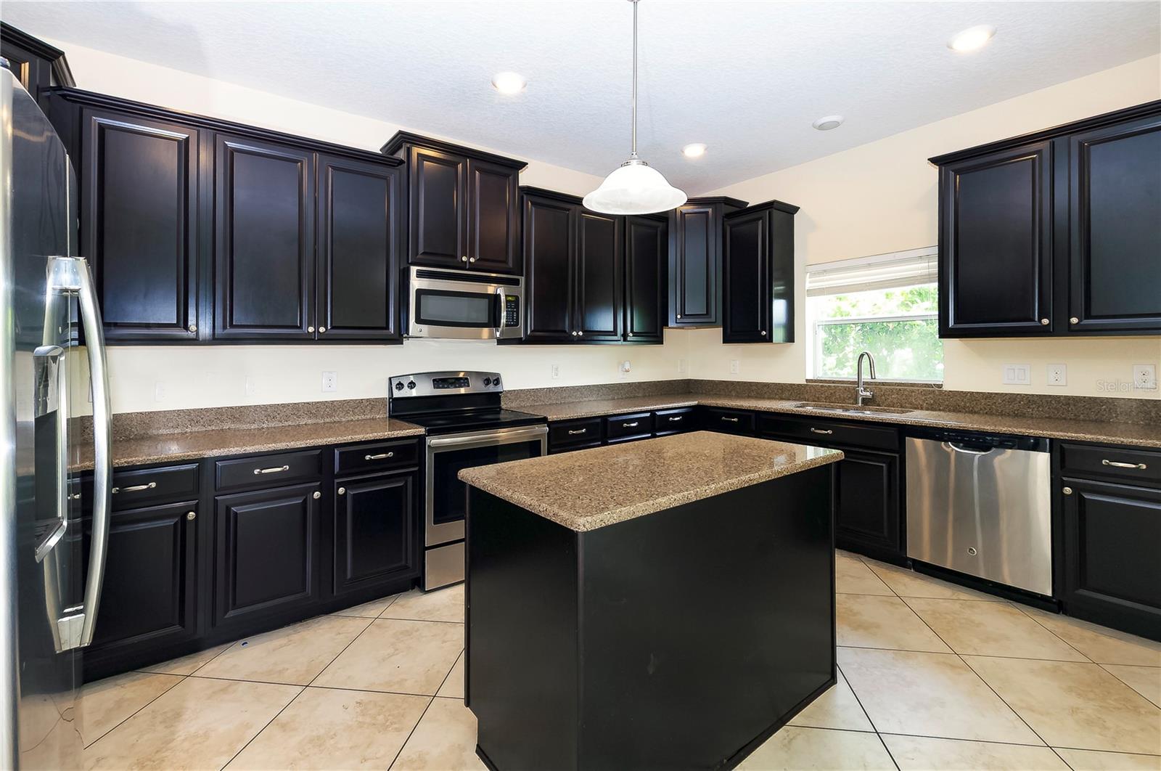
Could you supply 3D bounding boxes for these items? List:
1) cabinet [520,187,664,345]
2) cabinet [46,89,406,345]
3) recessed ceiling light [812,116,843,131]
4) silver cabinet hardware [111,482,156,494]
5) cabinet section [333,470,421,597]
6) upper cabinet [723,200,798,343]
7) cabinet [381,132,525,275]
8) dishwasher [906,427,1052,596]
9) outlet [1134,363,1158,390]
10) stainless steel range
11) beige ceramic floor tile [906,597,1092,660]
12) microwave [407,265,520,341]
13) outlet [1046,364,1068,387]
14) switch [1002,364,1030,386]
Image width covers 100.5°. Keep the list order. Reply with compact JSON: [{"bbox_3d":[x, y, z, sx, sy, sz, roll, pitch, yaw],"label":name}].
[{"bbox_3d":[0.063,-0.830,3.755,1.366,1.029,0.385,-3,5,-36],"label":"cabinet"},{"bbox_3d":[-1.665,-0.721,2.510,1.400,1.019,0.385,-3,5,-36],"label":"cabinet"},{"bbox_3d":[1.583,-1.675,3.089,0.190,0.025,0.190,-1,4,0],"label":"recessed ceiling light"},{"bbox_3d":[-1.790,0.411,1.936,0.130,0.020,0.029,-3,5,-36],"label":"silver cabinet hardware"},{"bbox_3d":[-1.213,0.740,2.729,0.441,0.582,0.564,-3,5,-37],"label":"cabinet section"},{"bbox_3d":[1.442,-0.856,3.888,0.385,1.036,0.489,-3,5,-36],"label":"upper cabinet"},{"bbox_3d":[-0.793,-1.082,3.113,0.830,0.717,0.430,-2,3,-35],"label":"cabinet"},{"bbox_3d":[2.244,0.623,2.649,0.610,0.800,0.600,-2,3,-35],"label":"dishwasher"},{"bbox_3d":[2.798,-0.043,2.395,0.008,0.120,0.076,-3,5,-36],"label":"outlet"},{"bbox_3d":[-0.714,0.529,3.110,0.765,1.173,0.710,-2,3,-35],"label":"stainless steel range"},{"bbox_3d":[1.880,1.121,2.249,0.510,0.012,0.510,0,2,8],"label":"beige ceramic floor tile"},{"bbox_3d":[-0.790,-0.510,3.144,0.761,0.406,0.405,-3,5,-36],"label":"microwave"},{"bbox_3d":[2.615,-0.056,2.651,0.010,0.118,0.075,-2,3,-35],"label":"outlet"},{"bbox_3d":[2.518,-0.063,2.790,0.010,0.117,0.117,-2,3,-35],"label":"switch"}]

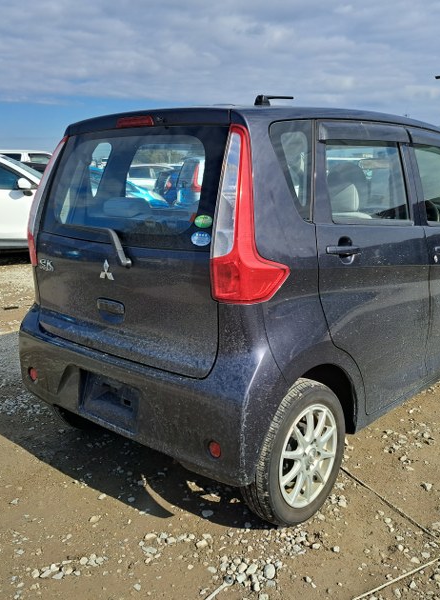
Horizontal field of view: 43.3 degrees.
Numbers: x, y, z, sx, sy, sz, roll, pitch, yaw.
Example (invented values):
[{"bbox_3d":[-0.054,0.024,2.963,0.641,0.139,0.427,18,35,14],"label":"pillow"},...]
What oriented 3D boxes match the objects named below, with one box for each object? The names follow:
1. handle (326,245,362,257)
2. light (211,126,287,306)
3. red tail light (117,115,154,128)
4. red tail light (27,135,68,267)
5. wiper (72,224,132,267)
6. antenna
[{"bbox_3d":[0.436,-0.174,1.994,0.050,0.044,0.205,10,16,42],"label":"handle"},{"bbox_3d":[0.078,-0.277,1.786,0.210,0.575,0.260,10,16,42],"label":"light"},{"bbox_3d":[-0.333,-0.691,2.150,0.225,0.045,0.050,10,16,42],"label":"red tail light"},{"bbox_3d":[-0.783,-0.432,2.585,0.210,0.575,0.260,10,16,42],"label":"red tail light"},{"bbox_3d":[-0.476,-0.216,2.146,0.420,0.150,0.070,10,16,42],"label":"wiper"},{"bbox_3d":[0.274,-0.981,2.740,0.060,0.065,0.280,10,16,42],"label":"antenna"}]

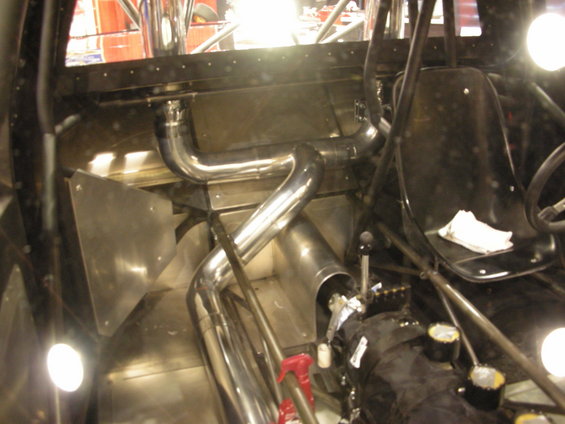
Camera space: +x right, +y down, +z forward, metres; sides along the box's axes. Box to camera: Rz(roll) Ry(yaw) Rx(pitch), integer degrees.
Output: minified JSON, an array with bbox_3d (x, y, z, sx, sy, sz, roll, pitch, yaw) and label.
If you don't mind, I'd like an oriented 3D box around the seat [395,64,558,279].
[{"bbox_3d":[0.615,-0.129,1.845,0.460,0.560,0.510,-8,28,-15],"label":"seat"}]

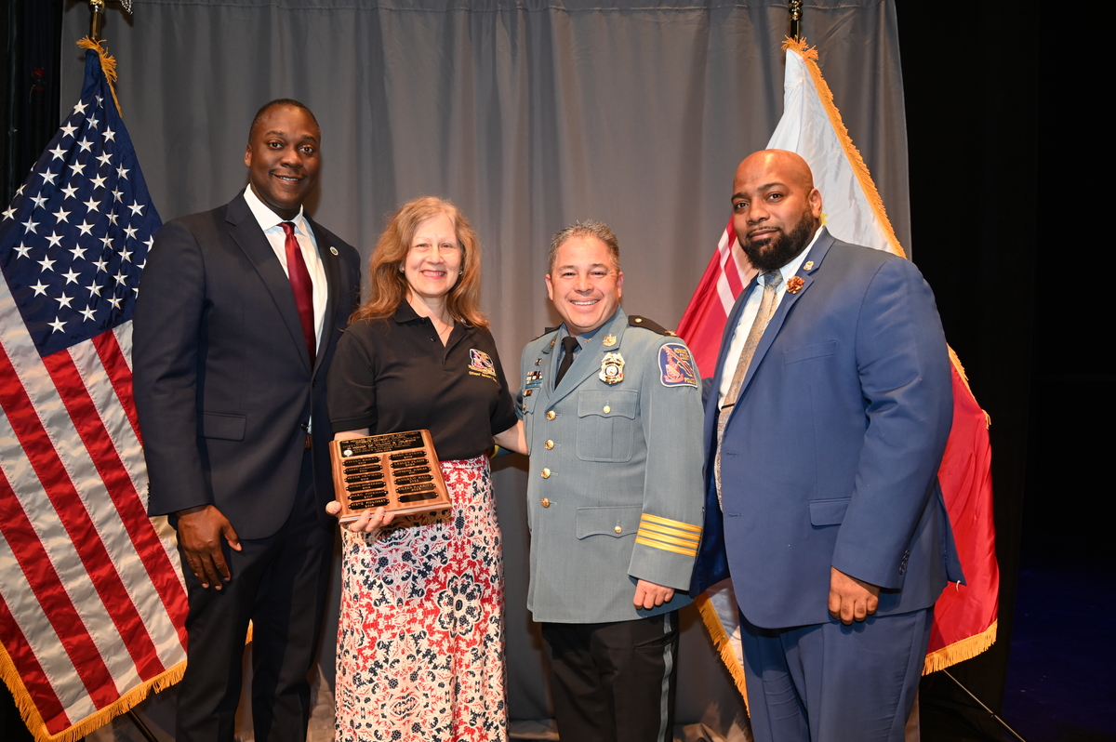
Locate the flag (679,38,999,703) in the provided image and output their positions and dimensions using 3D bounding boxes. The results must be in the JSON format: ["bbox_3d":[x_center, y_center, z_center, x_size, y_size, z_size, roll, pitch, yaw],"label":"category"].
[{"bbox_3d":[0.770,0.020,2.380,0.880,1.860,0.280,0,1,6],"label":"flag"}]

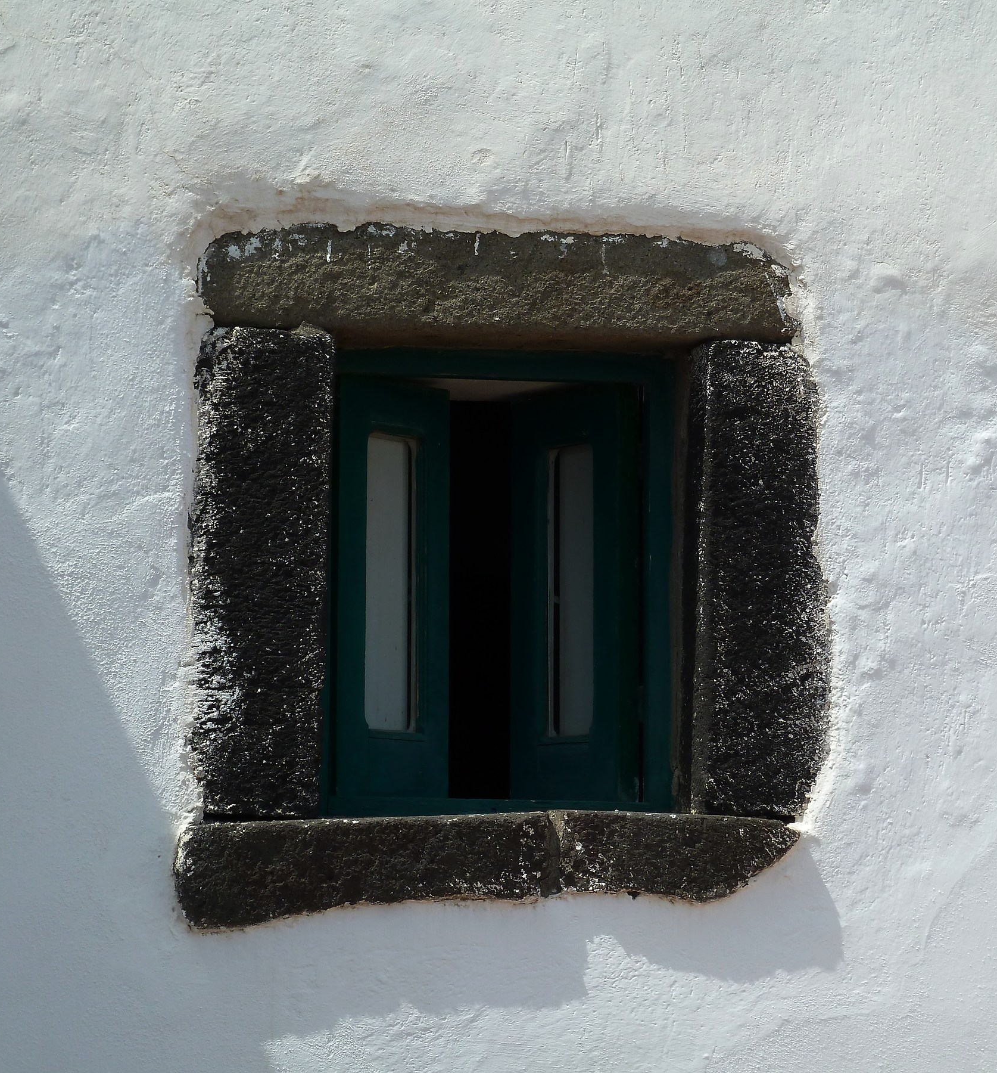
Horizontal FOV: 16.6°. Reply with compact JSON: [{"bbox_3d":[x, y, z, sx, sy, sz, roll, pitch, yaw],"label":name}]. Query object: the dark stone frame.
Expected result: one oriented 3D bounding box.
[{"bbox_3d":[-0.003,0.075,5.298,0.992,1.050,0.200,1,-7,-10],"label":"dark stone frame"}]

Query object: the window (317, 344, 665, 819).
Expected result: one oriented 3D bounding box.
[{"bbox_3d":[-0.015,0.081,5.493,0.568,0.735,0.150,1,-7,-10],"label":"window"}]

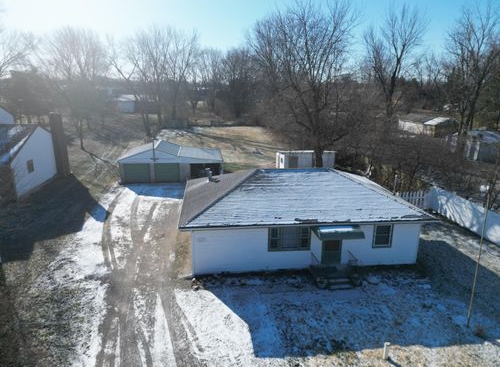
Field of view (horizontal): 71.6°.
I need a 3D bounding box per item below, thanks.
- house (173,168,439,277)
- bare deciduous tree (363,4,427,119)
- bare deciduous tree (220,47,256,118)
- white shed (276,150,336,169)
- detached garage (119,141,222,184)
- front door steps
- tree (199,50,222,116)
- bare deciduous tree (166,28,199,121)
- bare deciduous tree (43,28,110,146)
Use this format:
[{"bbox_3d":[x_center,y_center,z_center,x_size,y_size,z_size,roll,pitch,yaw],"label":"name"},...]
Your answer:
[{"bbox_3d":[2.689,1.471,21.536,13.270,4.850,8.670,-1,16,-7],"label":"house"},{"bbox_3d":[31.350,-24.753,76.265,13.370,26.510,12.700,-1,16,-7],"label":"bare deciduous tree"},{"bbox_3d":[-3.484,-30.178,104.593,10.720,20.860,10.190,-1,16,-7],"label":"bare deciduous tree"},{"bbox_3d":[6.352,-2.549,40.127,5.830,2.650,3.800,-1,16,-7],"label":"white shed"},{"bbox_3d":[-8.326,-2.638,38.097,10.610,3.570,6.320,-1,16,-7],"label":"detached garage"},{"bbox_3d":[4.410,4.779,17.863,2.350,0.500,1.650,-1,16,-7],"label":"front door steps"},{"bbox_3d":[-12.931,-33.185,114.287,7.820,21.200,7.430,-1,16,-7],"label":"tree"},{"bbox_3d":[-18.687,-30.111,96.991,8.840,24.470,8.390,-1,16,-7],"label":"bare deciduous tree"},{"bbox_3d":[-25.535,-13.875,51.609,9.890,17.510,9.390,-1,16,-7],"label":"bare deciduous tree"}]

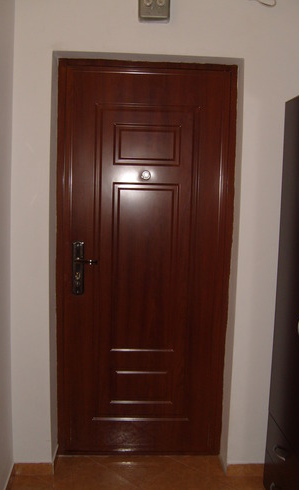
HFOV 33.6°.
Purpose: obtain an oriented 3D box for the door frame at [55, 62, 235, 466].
[{"bbox_3d":[-0.029,0.121,2.574,0.880,2.050,0.100,1,7,-3],"label":"door frame"}]

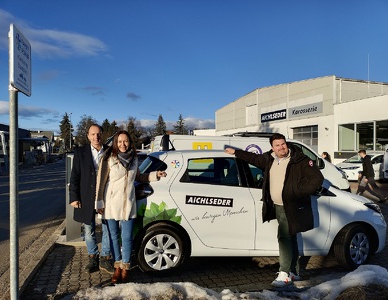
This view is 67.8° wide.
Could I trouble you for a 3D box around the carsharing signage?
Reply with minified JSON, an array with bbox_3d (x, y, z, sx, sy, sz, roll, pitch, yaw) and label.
[{"bbox_3d":[-1.550,-0.785,2.580,0.050,0.510,0.340,0,0,-7],"label":"carsharing signage"}]

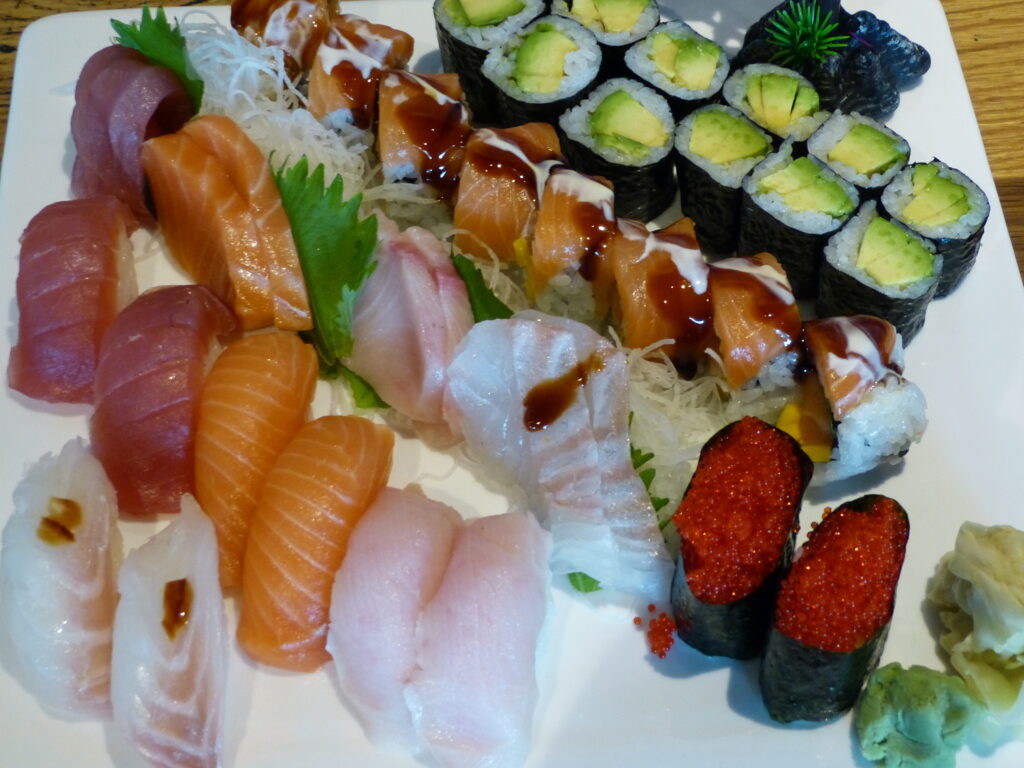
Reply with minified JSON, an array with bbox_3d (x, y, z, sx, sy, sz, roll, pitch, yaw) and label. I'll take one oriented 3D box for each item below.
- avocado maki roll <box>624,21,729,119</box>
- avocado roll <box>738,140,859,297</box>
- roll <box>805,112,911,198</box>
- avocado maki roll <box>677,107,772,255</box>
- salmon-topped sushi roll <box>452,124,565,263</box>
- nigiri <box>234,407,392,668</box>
[{"bbox_3d":[0.046,-0.083,0.588,0.029,0.024,0.030,0,51,0],"label":"avocado maki roll"},{"bbox_3d":[0.076,-0.044,0.546,0.029,0.025,0.031,0,54,0],"label":"avocado roll"},{"bbox_3d":[0.093,-0.056,0.567,0.028,0.024,0.029,0,51,0],"label":"roll"},{"bbox_3d":[0.057,-0.054,0.553,0.025,0.026,0.029,0,54,0],"label":"avocado maki roll"},{"bbox_3d":[-0.001,-0.049,0.556,0.024,0.030,0.030,16,53,12],"label":"salmon-topped sushi roll"},{"bbox_3d":[-0.046,0.035,0.490,0.027,0.026,0.064,11,52,8],"label":"nigiri"}]

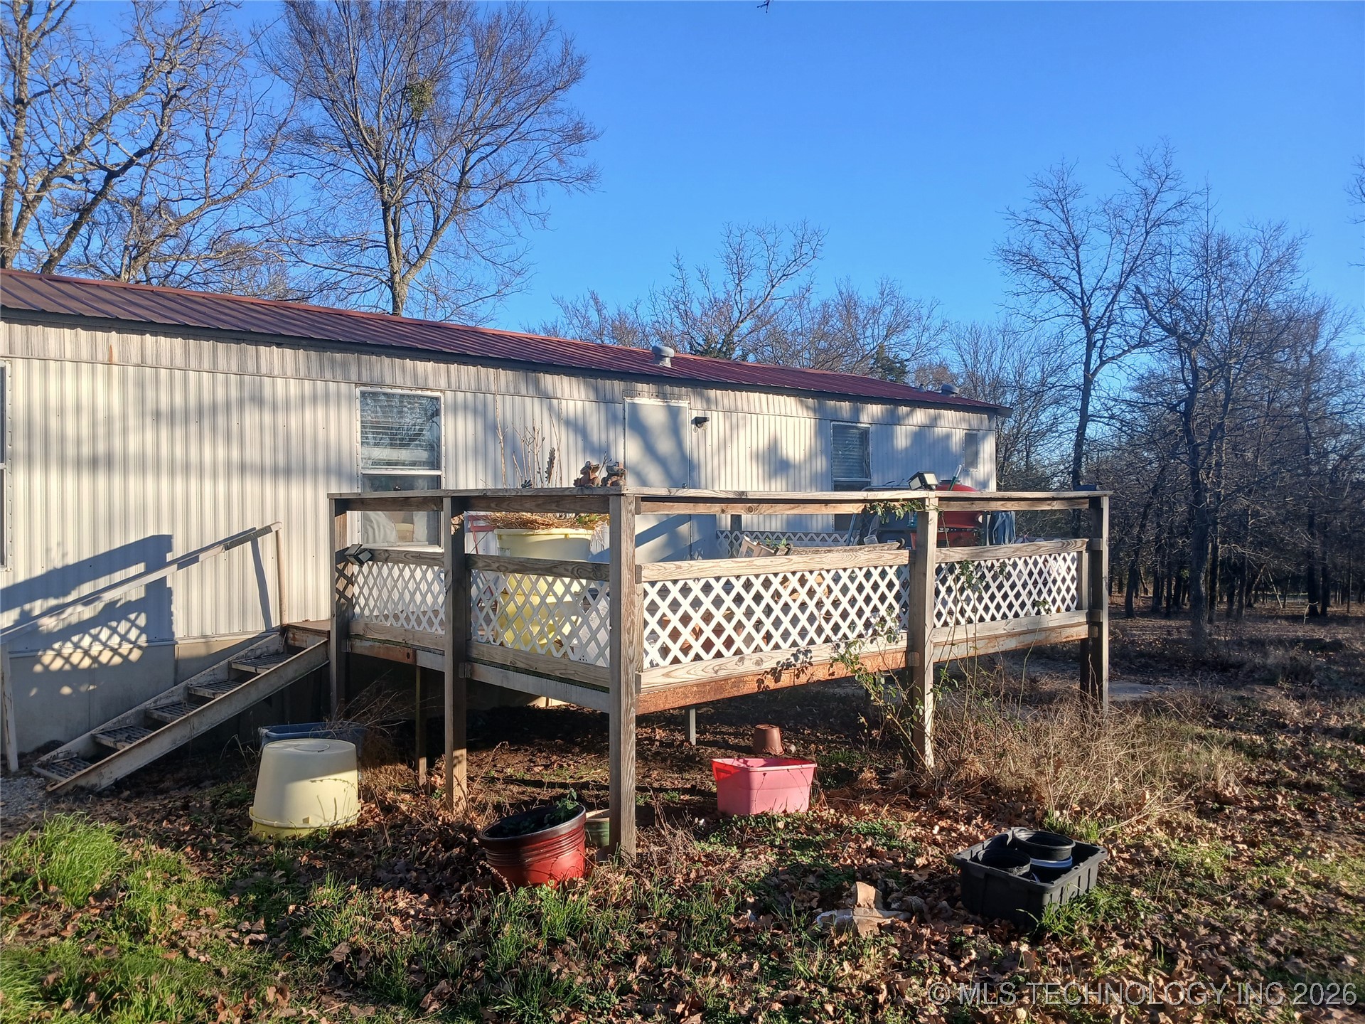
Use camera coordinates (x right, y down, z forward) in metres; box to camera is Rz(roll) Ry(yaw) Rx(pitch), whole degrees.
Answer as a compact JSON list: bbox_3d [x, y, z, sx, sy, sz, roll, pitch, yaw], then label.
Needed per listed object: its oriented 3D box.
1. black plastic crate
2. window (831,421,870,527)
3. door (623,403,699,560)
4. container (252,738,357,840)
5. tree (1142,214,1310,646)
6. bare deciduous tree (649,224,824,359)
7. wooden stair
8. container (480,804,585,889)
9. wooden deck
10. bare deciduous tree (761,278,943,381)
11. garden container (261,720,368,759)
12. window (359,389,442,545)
[{"bbox_3d":[1.390,1.462,4.110,0.540,0.200,0.420,0,1,-45],"label":"black plastic crate"},{"bbox_3d":[2.060,-0.410,12.350,0.730,1.310,0.070,0,1,-39],"label":"window"},{"bbox_3d":[-0.257,-0.157,10.529,0.880,1.950,0.070,0,1,-39],"label":"door"},{"bbox_3d":[-2.163,1.570,5.880,0.620,0.450,0.620,-3,1,0],"label":"container"},{"bbox_3d":[7.900,-1.202,14.993,2.500,6.300,2.500,0,0,0],"label":"tree"},{"bbox_3d":[1.250,-2.563,23.984,4.400,8.600,4.400,0,0,0],"label":"bare deciduous tree"},{"bbox_3d":[-3.355,1.288,6.939,1.750,0.790,0.720,0,1,-39],"label":"wooden stair"},{"bbox_3d":[-0.668,1.550,4.720,0.500,0.330,0.500,-13,2,0],"label":"container"},{"bbox_3d":[-0.006,0.756,7.954,4.500,1.780,4.430,0,1,-39],"label":"wooden deck"},{"bbox_3d":[4.450,-2.184,26.986,4.800,7.900,4.800,0,0,0],"label":"bare deciduous tree"},{"bbox_3d":[-2.350,1.585,6.561,0.670,0.420,0.470,0,0,-6],"label":"garden container"},{"bbox_3d":[-2.437,-0.392,8.860,0.760,1.360,0.070,0,1,-39],"label":"window"}]

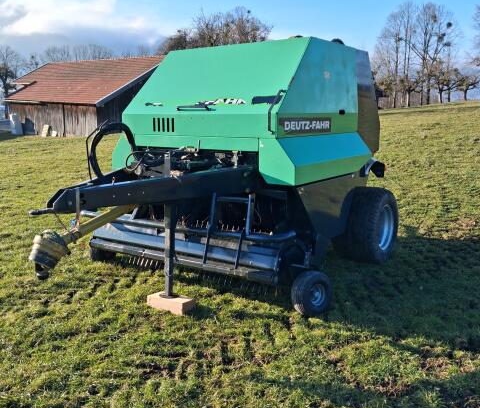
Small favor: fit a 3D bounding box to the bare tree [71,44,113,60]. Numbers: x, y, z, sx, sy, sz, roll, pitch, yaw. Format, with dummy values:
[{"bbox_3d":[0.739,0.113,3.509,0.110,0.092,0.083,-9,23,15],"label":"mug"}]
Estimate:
[{"bbox_3d":[-23.654,-18.645,78.919,6.410,12.637,6.090,0,10,0],"label":"bare tree"}]

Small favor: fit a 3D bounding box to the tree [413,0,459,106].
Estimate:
[{"bbox_3d":[25.439,-19.092,63.912,5.990,12.720,5.690,0,10,0],"label":"tree"}]

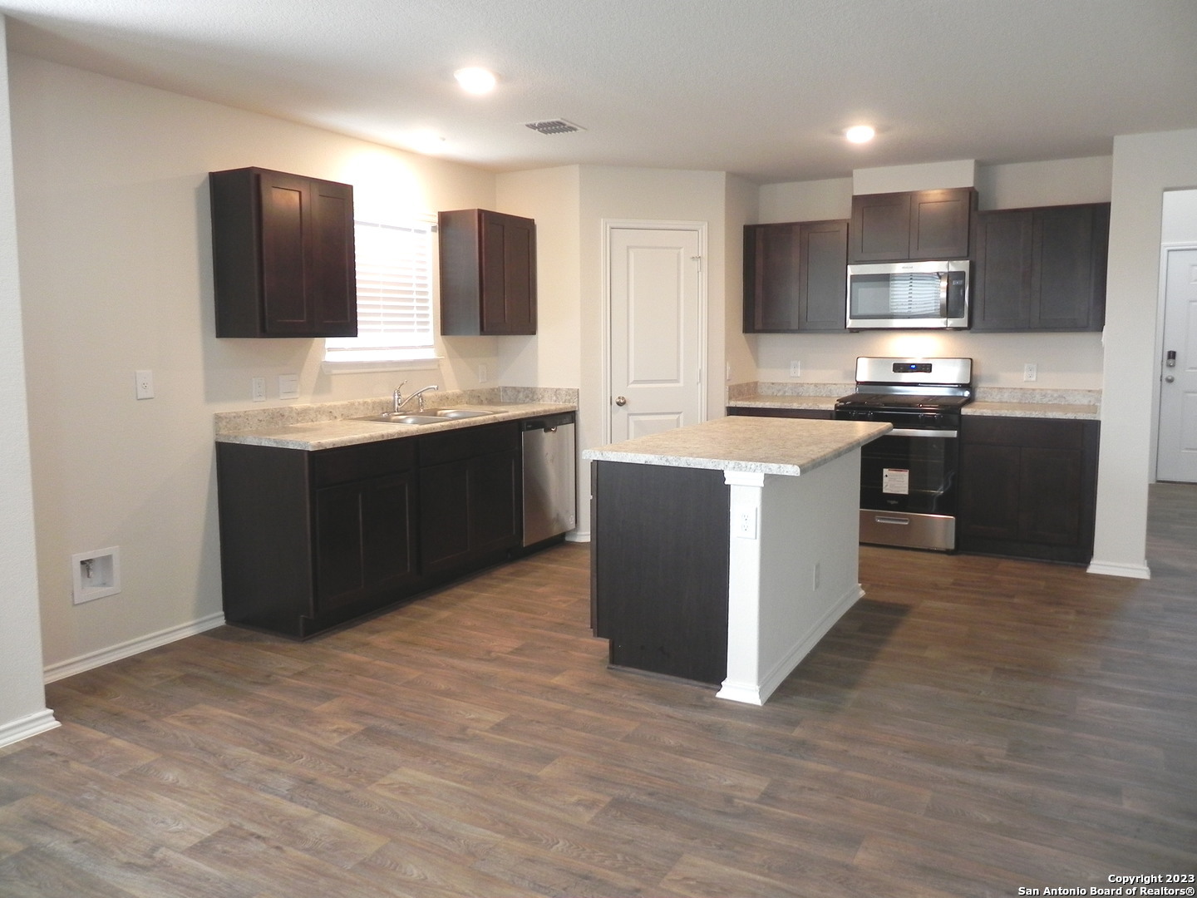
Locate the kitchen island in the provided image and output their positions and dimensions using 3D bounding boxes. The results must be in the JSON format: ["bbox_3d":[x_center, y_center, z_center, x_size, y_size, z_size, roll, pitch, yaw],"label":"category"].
[{"bbox_3d":[0.726,0.392,4.144,0.886,0.914,1.645,4,8,29],"label":"kitchen island"}]

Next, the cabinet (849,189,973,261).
[{"bbox_3d":[2.053,-1.433,5.870,0.754,0.444,0.324,4,8,29],"label":"cabinet"}]

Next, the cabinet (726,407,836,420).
[{"bbox_3d":[1.343,0.131,6.307,0.730,0.876,0.624,4,8,29],"label":"cabinet"}]

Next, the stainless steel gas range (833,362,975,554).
[{"bbox_3d":[2.015,0.010,5.953,0.765,1.203,0.700,4,8,29],"label":"stainless steel gas range"}]

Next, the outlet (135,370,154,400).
[{"bbox_3d":[-1.956,-0.274,3.881,0.010,0.120,0.074,4,8,29],"label":"outlet"}]

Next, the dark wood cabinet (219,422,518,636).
[{"bbox_3d":[-1.125,0.328,4.901,0.610,0.874,1.679,4,8,29],"label":"dark wood cabinet"}]

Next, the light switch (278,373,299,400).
[{"bbox_3d":[-1.585,-0.317,4.610,0.016,0.118,0.117,4,8,29],"label":"light switch"}]

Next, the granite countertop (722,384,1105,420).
[{"bbox_3d":[2.030,-0.335,5.947,2.272,0.141,0.636,4,8,29],"label":"granite countertop"}]

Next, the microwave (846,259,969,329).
[{"bbox_3d":[2.047,-0.997,5.887,0.755,0.423,0.399,4,8,29],"label":"microwave"}]

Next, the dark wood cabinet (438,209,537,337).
[{"bbox_3d":[-0.686,-1.097,5.722,0.320,0.746,0.610,4,8,29],"label":"dark wood cabinet"}]

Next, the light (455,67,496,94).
[{"bbox_3d":[-0.512,-1.537,3.761,0.175,0.040,0.175,4,8,29],"label":"light"}]

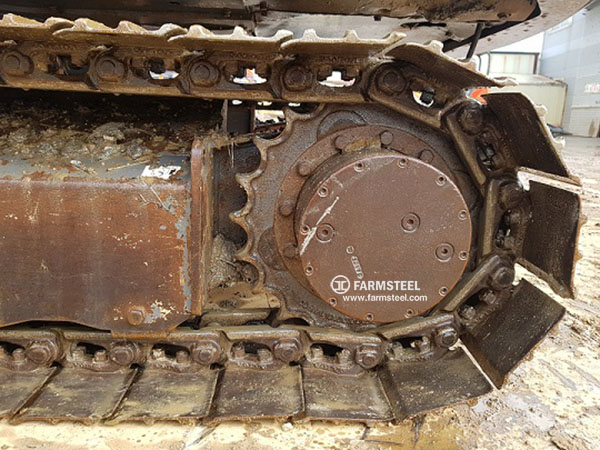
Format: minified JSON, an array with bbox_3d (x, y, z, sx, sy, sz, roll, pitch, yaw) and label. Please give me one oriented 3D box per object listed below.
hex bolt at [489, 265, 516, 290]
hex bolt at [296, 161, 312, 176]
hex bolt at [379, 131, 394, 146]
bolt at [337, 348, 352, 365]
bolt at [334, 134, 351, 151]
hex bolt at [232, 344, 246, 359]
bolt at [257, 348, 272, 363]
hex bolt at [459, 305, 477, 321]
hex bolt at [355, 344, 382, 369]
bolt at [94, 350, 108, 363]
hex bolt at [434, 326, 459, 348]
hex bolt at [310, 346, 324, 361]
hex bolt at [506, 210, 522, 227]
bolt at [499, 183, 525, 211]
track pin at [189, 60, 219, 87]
[{"bbox_3d":[0.456,0.116,1.023,0.053,0.053,0.026,0,11,-1],"label":"hex bolt"},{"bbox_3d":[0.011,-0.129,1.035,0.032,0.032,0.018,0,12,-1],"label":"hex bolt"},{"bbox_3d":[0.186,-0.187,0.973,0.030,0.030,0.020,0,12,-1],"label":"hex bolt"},{"bbox_3d":[0.106,0.312,1.071,0.033,0.026,0.033,5,11,-2],"label":"bolt"},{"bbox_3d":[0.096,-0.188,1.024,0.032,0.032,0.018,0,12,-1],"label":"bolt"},{"bbox_3d":[-0.144,0.301,1.073,0.029,0.026,0.028,0,12,-1],"label":"hex bolt"},{"bbox_3d":[-0.085,0.313,1.080,0.029,0.024,0.029,-1,12,-1],"label":"bolt"},{"bbox_3d":[0.398,0.208,1.068,0.024,0.029,0.029,37,9,-8],"label":"hex bolt"},{"bbox_3d":[0.160,0.309,1.058,0.053,0.053,0.026,0,11,-1],"label":"hex bolt"},{"bbox_3d":[-0.472,0.314,1.072,0.029,0.024,0.029,0,12,-1],"label":"bolt"},{"bbox_3d":[0.342,0.263,1.052,0.049,0.049,0.024,0,12,-1],"label":"hex bolt"},{"bbox_3d":[0.042,0.309,1.081,0.029,0.024,0.029,5,11,-2],"label":"hex bolt"},{"bbox_3d":[0.487,-0.015,1.024,0.024,0.029,0.029,-1,12,-1],"label":"hex bolt"},{"bbox_3d":[0.463,-0.064,0.988,0.053,0.053,0.026,0,11,-1],"label":"bolt"},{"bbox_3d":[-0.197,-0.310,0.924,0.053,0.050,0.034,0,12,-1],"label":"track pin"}]

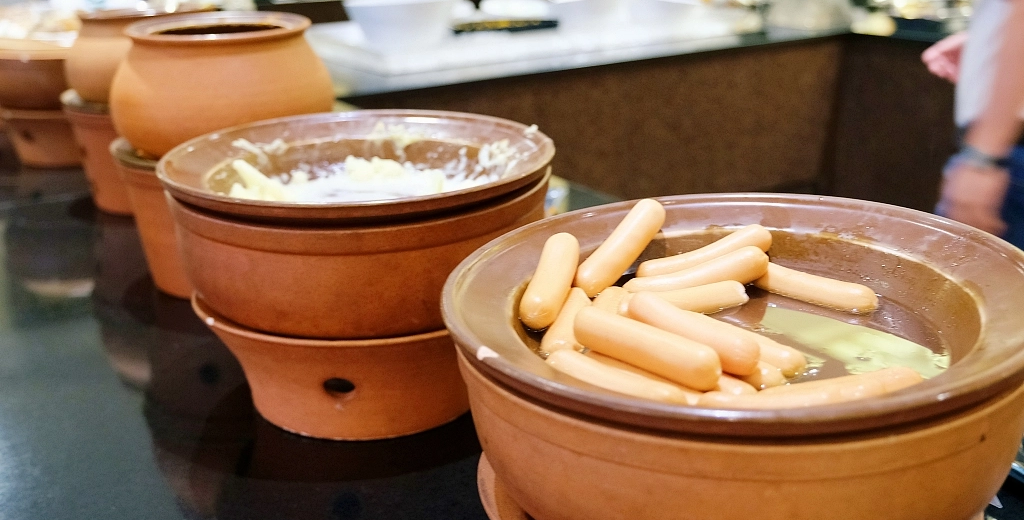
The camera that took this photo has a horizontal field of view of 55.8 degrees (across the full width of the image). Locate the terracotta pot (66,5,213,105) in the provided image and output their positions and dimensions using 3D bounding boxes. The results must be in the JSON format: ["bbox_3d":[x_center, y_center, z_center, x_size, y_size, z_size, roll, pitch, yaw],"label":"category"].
[{"bbox_3d":[-0.584,-0.332,1.586,0.270,0.157,0.270,-8,21,-18],"label":"terracotta pot"}]

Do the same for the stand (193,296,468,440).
[{"bbox_3d":[-0.138,0.068,0.964,0.334,0.115,0.334,1,20,6],"label":"stand"}]

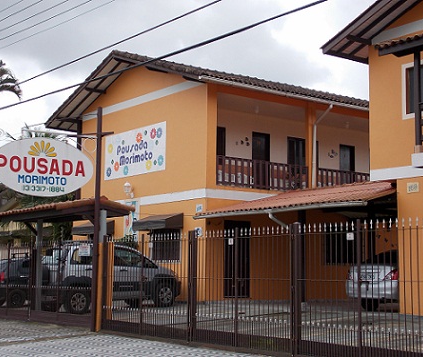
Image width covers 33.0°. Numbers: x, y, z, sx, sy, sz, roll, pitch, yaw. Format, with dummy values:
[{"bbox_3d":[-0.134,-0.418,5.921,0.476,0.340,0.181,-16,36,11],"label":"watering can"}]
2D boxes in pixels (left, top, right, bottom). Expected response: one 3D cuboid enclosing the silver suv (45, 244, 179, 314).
[{"bbox_3d":[-2.752,2.623,18.921,4.160,1.740,1.760,5,-7,-36],"label":"silver suv"}]

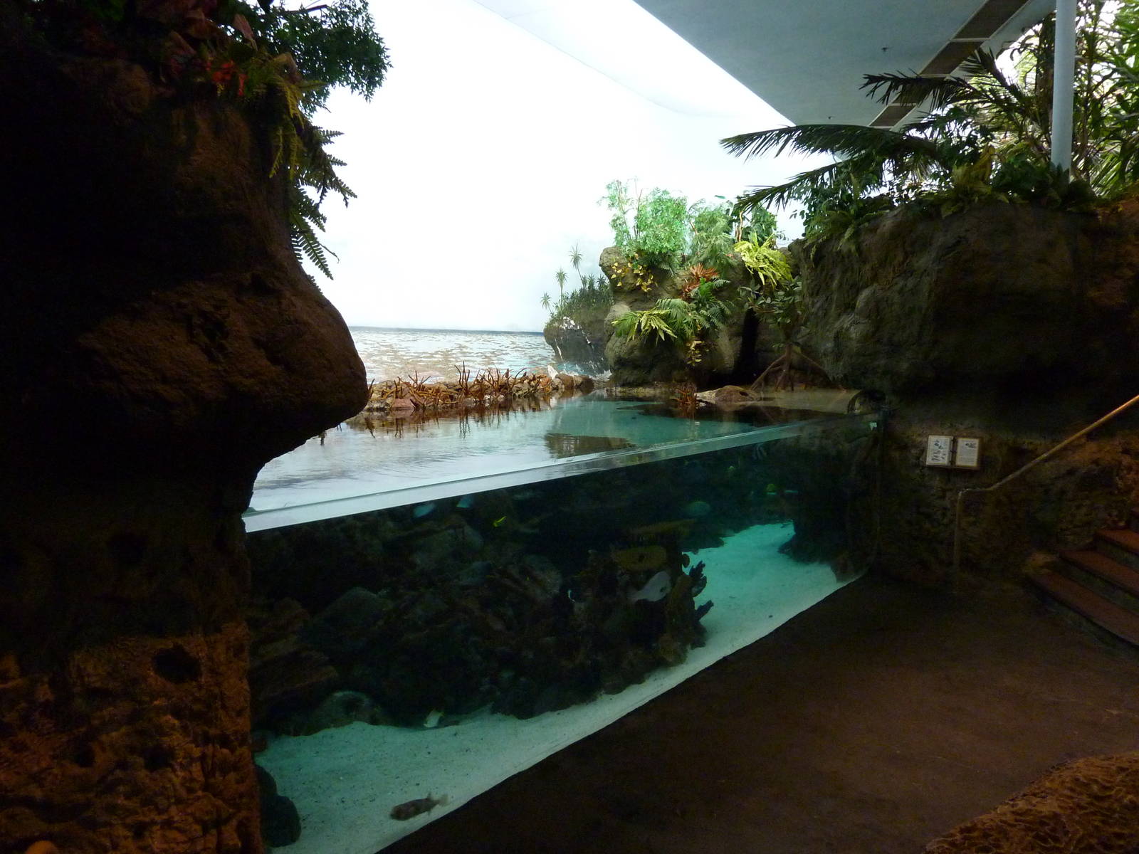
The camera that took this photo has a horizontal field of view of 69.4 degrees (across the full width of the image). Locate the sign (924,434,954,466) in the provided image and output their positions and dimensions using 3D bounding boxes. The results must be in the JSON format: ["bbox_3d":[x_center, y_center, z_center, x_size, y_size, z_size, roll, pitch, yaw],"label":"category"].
[{"bbox_3d":[3.353,0.216,7.450,0.225,0.285,0.030,3,-7,27],"label":"sign"}]

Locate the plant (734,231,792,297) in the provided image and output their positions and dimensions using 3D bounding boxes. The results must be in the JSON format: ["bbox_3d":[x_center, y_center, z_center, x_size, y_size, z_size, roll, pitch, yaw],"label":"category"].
[{"bbox_3d":[2.911,-2.455,12.400,0.880,0.900,0.800,1,4,14],"label":"plant"}]

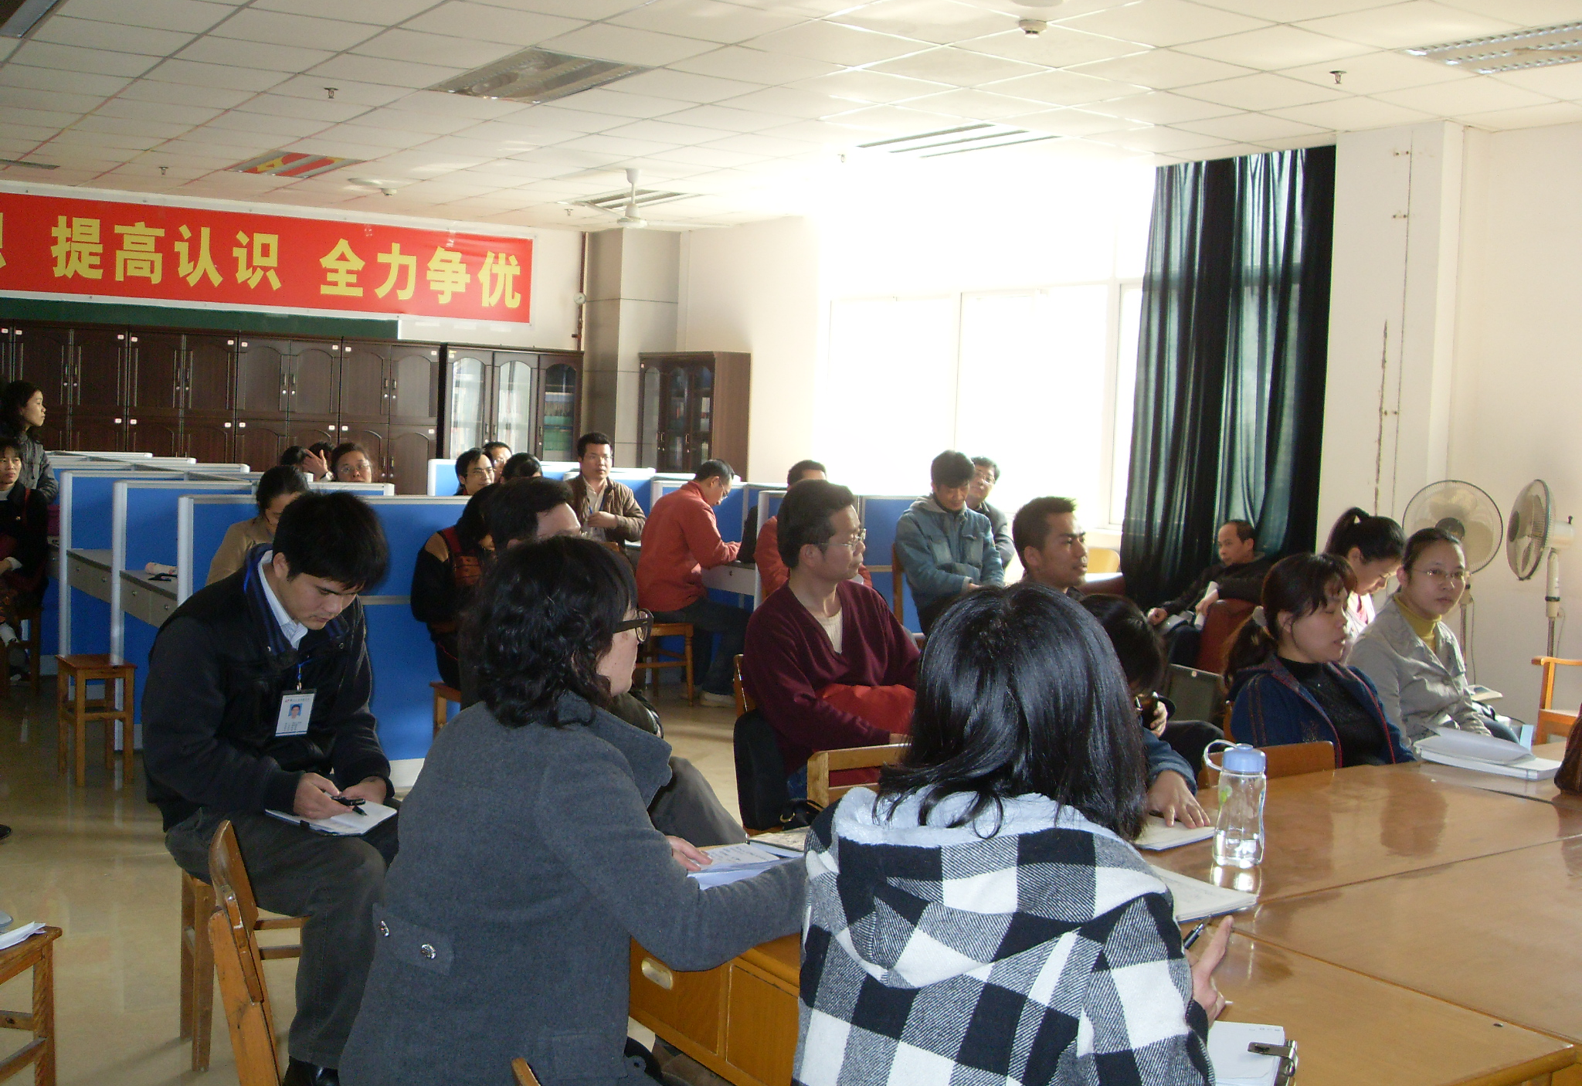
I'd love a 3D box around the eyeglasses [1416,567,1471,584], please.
[{"bbox_3d":[1.675,0.082,4.170,0.140,0.042,0.140,5,3,-9],"label":"eyeglasses"}]

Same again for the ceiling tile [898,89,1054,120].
[{"bbox_3d":[0.885,-2.083,7.616,0.595,0.020,0.595,-1,6,-33],"label":"ceiling tile"}]

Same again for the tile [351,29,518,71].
[{"bbox_3d":[-1.479,-2.054,6.639,0.600,0.022,0.600,-1,6,-34],"label":"tile"}]

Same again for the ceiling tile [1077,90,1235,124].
[{"bbox_3d":[1.728,-2.041,7.505,0.600,0.020,0.600,-1,6,-33],"label":"ceiling tile"}]

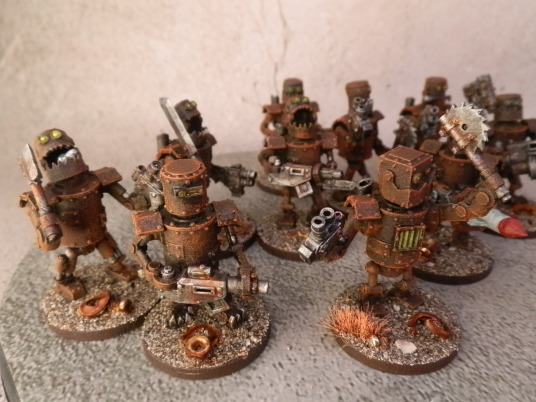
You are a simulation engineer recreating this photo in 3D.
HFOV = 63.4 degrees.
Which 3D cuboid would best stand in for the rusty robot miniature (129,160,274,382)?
[{"bbox_3d":[-0.014,0.011,0.096,0.031,0.044,0.031,-5,25,-11],"label":"rusty robot miniature"}]

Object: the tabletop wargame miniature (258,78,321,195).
[{"bbox_3d":[0.012,-0.028,0.178,0.031,0.044,0.031,-4,25,-7],"label":"tabletop wargame miniature"}]

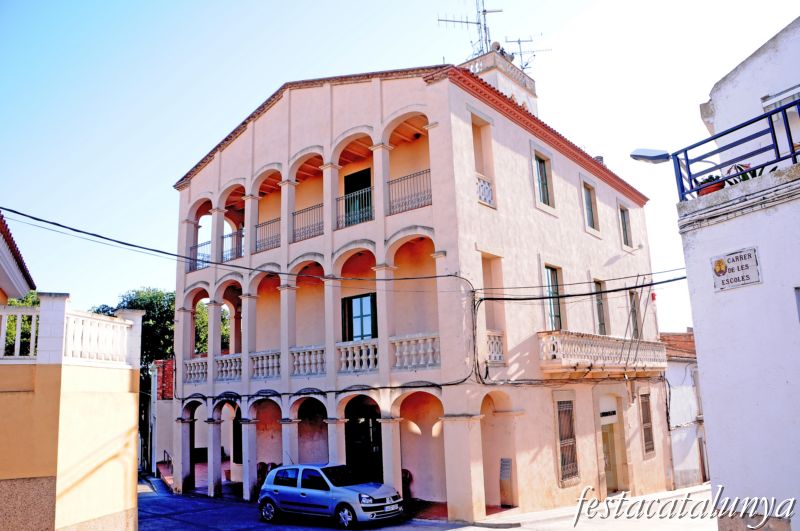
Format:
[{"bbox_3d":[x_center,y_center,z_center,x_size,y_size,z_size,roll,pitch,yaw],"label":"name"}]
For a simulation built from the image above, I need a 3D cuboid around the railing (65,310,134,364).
[{"bbox_3d":[-5.560,1.419,11.030,0.220,0.880,1.912,-4,-12,9],"label":"railing"}]

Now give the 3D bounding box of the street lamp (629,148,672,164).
[{"bbox_3d":[3.790,-1.656,9.100,0.650,0.170,0.260,3,-7,35],"label":"street lamp"}]

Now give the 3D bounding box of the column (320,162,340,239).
[{"bbox_3d":[-2.140,-2.076,18.922,0.540,2.287,0.398,-12,-15,38],"label":"column"}]

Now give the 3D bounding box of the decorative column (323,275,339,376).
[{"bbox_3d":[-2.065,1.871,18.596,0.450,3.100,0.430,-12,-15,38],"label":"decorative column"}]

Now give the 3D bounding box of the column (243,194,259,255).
[{"bbox_3d":[-5.284,-1.417,21.396,0.540,2.197,0.398,-12,-15,38],"label":"column"}]

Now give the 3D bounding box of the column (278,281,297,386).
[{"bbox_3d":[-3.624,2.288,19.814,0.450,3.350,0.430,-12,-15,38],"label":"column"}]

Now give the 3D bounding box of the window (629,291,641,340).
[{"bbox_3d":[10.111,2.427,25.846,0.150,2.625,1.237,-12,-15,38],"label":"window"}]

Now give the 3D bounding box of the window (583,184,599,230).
[{"bbox_3d":[7.620,-2.315,24.106,0.235,1.837,1.217,-12,-16,38],"label":"window"}]

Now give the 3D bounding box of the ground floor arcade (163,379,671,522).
[{"bbox_3d":[1.655,6.819,25.059,13.600,3.900,16.200,-12,-15,38],"label":"ground floor arcade"}]

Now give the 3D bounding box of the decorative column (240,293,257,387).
[{"bbox_3d":[-5.296,2.661,21.147,0.440,3.258,0.393,-12,-16,38],"label":"decorative column"}]

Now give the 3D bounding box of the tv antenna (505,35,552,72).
[{"bbox_3d":[5.427,-8.889,25.300,1.750,1.400,0.900,-1,-12,-6],"label":"tv antenna"}]

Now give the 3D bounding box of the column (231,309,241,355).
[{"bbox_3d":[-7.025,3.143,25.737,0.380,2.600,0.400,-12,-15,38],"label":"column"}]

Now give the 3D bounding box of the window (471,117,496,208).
[{"bbox_3d":[2.386,-3.040,17.719,0.300,2.700,1.120,-12,-15,38],"label":"window"}]

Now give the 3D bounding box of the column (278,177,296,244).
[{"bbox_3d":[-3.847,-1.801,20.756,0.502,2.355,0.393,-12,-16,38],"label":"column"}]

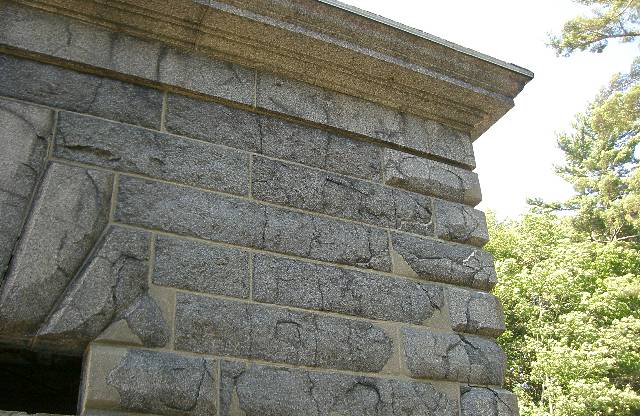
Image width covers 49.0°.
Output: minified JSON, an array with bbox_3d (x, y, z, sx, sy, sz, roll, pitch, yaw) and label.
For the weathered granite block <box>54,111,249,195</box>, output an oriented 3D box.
[{"bbox_3d":[-1.141,-0.281,4.763,1.278,0.331,0.360,12,-27,-24],"label":"weathered granite block"}]

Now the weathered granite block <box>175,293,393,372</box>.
[{"bbox_3d":[-0.248,0.895,4.712,1.554,0.357,0.360,12,-27,-24],"label":"weathered granite block"}]

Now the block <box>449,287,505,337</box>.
[{"bbox_3d":[1.067,0.889,5.565,0.505,0.333,0.580,12,-27,-24],"label":"block"}]

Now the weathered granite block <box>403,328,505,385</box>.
[{"bbox_3d":[0.912,1.156,5.261,0.926,0.357,0.420,12,-27,-24],"label":"weathered granite block"}]

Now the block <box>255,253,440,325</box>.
[{"bbox_3d":[0.170,0.647,5.052,1.525,0.333,0.360,12,-27,-24],"label":"block"}]

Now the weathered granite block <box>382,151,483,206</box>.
[{"bbox_3d":[0.834,-0.169,5.823,0.897,0.324,0.420,12,-27,-24],"label":"weathered granite block"}]

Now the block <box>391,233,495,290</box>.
[{"bbox_3d":[0.863,0.483,5.541,0.963,0.334,0.420,12,-27,-24],"label":"block"}]

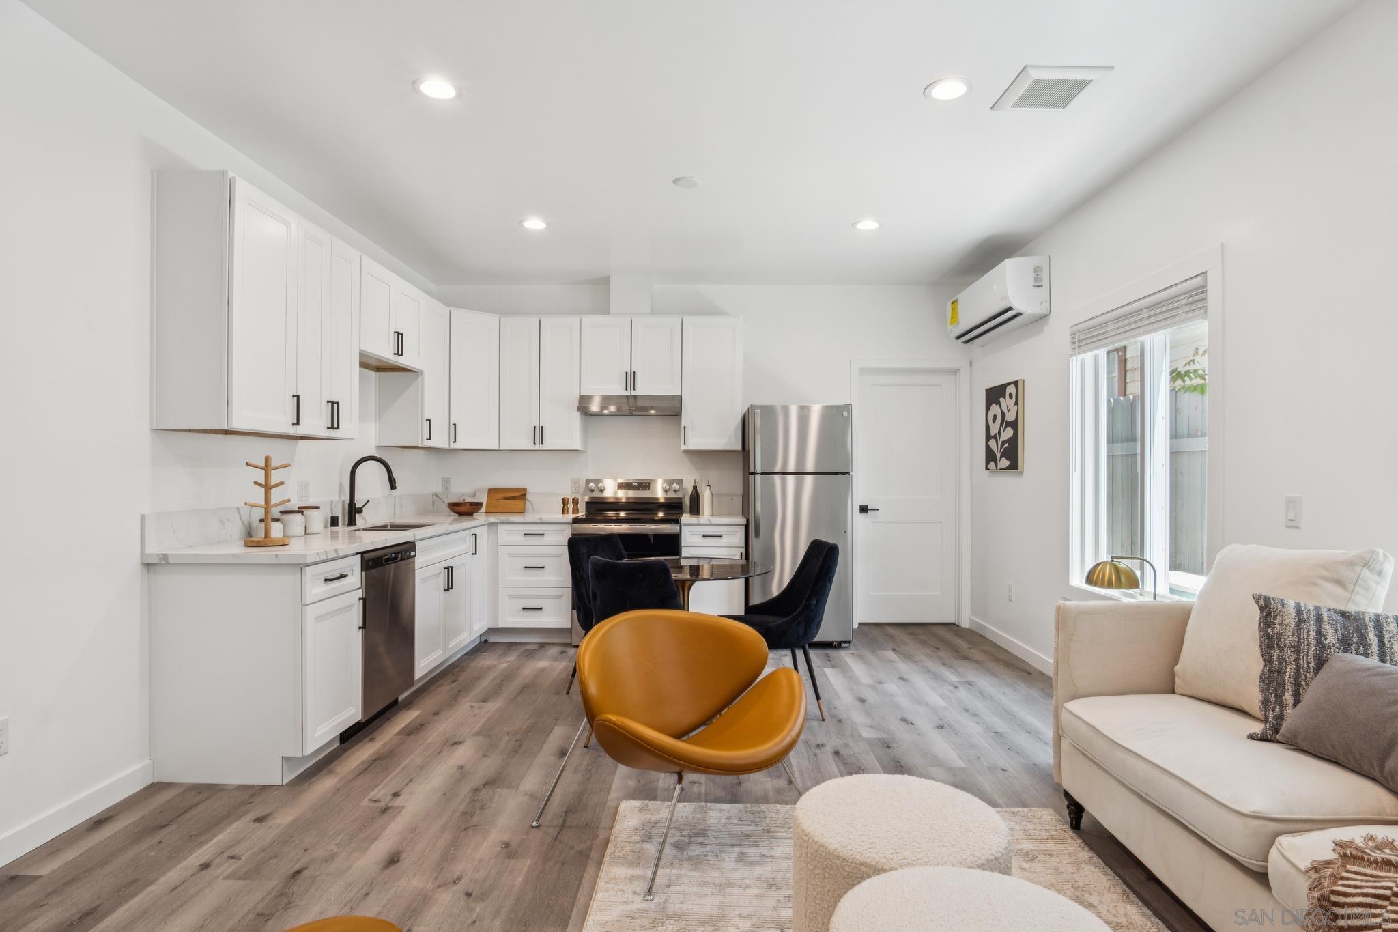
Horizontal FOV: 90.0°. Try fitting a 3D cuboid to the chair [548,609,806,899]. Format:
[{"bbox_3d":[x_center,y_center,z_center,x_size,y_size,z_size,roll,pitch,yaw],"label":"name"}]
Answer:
[{"bbox_3d":[-0.046,0.904,2.461,0.840,0.735,0.740,1,-1,-40],"label":"chair"}]

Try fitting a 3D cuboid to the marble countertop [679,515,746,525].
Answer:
[{"bbox_3d":[0.113,0.387,5.161,0.450,0.040,0.650,0,0,1],"label":"marble countertop"}]

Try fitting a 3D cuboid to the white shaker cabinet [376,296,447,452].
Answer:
[{"bbox_3d":[-1.962,-0.634,4.812,0.326,1.011,0.422,0,0,1],"label":"white shaker cabinet"}]

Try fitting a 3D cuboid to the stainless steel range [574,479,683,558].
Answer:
[{"bbox_3d":[-0.514,0.688,5.247,0.760,1.173,0.670,0,0,1],"label":"stainless steel range"}]

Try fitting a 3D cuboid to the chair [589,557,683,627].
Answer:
[{"bbox_3d":[-0.219,0.843,3.322,0.500,0.870,0.610,0,-1,19],"label":"chair"}]

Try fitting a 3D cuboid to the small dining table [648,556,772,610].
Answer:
[{"bbox_3d":[-0.070,0.887,3.514,0.849,0.750,0.849,0,0,1],"label":"small dining table"}]

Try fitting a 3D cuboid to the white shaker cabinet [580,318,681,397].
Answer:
[{"bbox_3d":[-0.509,-0.829,5.450,0.764,0.603,0.326,0,0,1],"label":"white shaker cabinet"}]

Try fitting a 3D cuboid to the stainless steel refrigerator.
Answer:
[{"bbox_3d":[0.712,0.425,5.173,0.706,1.689,0.735,0,0,1],"label":"stainless steel refrigerator"}]

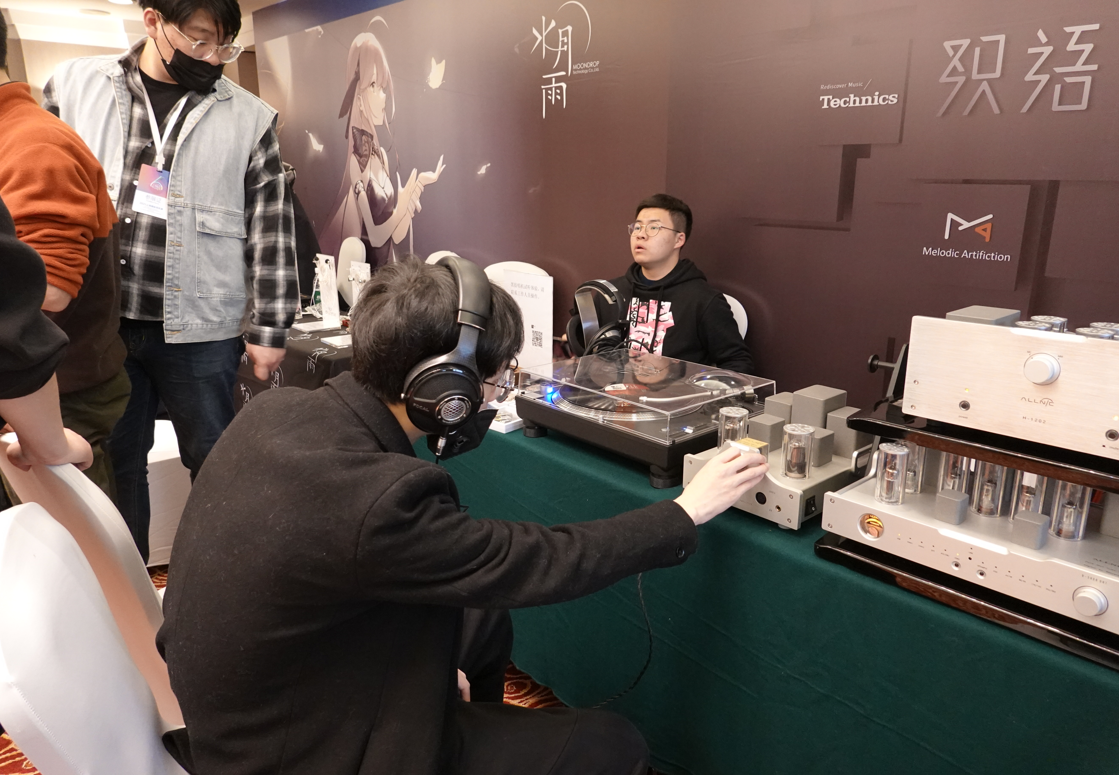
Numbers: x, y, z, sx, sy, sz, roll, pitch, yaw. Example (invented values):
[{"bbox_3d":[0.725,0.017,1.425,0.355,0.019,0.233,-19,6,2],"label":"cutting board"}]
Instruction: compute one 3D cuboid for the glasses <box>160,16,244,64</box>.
[{"bbox_3d":[-0.751,-0.745,1.610,0.140,0.050,0.140,45,27,3],"label":"glasses"}]

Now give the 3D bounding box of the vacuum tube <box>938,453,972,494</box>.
[{"bbox_3d":[0.581,0.130,1.143,0.041,0.082,0.041,-13,20,-39],"label":"vacuum tube"}]

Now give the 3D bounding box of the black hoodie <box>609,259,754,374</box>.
[{"bbox_3d":[0.347,-0.094,2.500,0.520,0.600,0.370,12,20,38],"label":"black hoodie"}]

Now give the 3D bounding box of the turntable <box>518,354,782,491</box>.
[{"bbox_3d":[0.184,0.049,1.688,0.358,0.162,0.453,-13,20,-39],"label":"turntable"}]

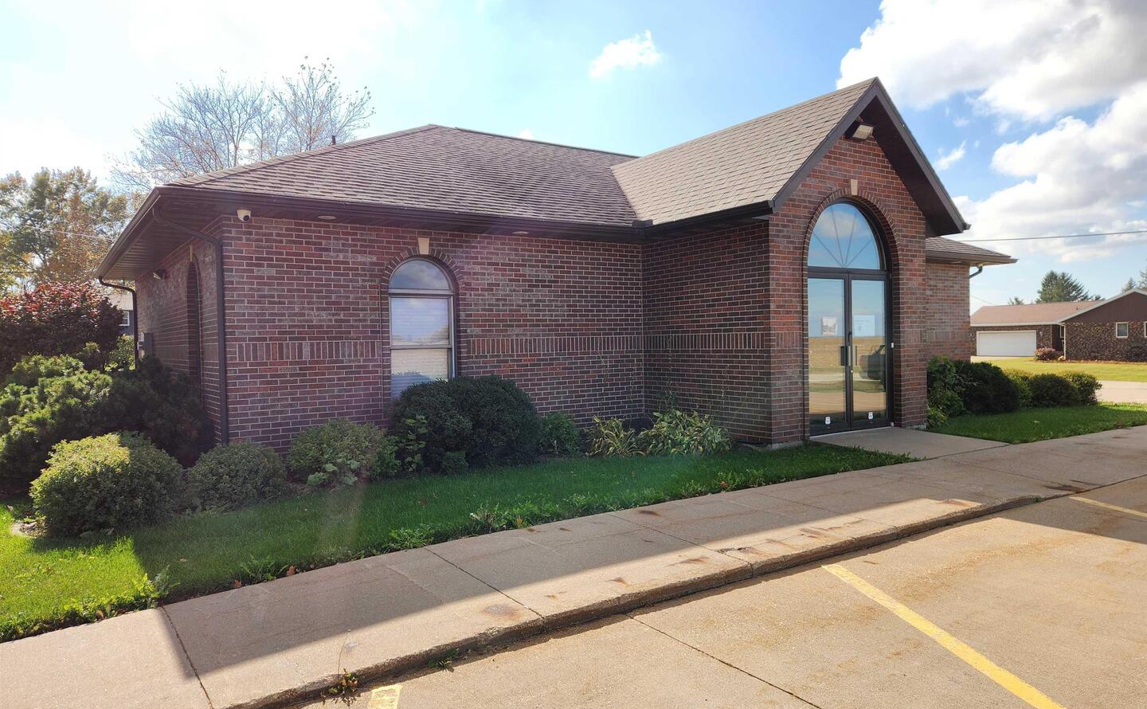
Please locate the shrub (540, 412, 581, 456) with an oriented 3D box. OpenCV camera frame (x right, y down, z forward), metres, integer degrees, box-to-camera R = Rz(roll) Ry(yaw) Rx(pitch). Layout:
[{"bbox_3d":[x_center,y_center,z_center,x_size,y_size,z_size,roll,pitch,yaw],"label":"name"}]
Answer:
[{"bbox_3d":[-0.156,0.955,9.201,0.525,0.528,0.499,-1,1,0],"label":"shrub"}]

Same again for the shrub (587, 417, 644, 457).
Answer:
[{"bbox_3d":[0.487,0.959,8.892,0.716,0.467,0.658,-1,1,0],"label":"shrub"}]

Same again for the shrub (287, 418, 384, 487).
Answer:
[{"bbox_3d":[-2.342,0.963,7.535,0.959,0.665,0.844,-2,1,-34],"label":"shrub"}]

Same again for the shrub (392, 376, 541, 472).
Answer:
[{"bbox_3d":[-1.153,0.746,8.360,1.734,1.037,1.422,-2,1,-34],"label":"shrub"}]

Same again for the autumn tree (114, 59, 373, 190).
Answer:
[{"bbox_3d":[-12.216,-4.810,27.913,9.500,12.000,9.000,-2,1,-34],"label":"autumn tree"}]

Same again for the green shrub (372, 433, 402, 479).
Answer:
[{"bbox_3d":[-1.880,1.032,7.709,0.294,0.474,0.279,-2,1,-34],"label":"green shrub"}]

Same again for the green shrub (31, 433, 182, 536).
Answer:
[{"bbox_3d":[-3.548,0.981,5.834,1.026,0.763,0.974,-2,1,-34],"label":"green shrub"}]

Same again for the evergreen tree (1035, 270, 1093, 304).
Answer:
[{"bbox_3d":[60.993,-5.670,94.948,7.400,9.800,7.200,-2,1,-34],"label":"evergreen tree"}]

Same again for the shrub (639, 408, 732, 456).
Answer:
[{"bbox_3d":[1.340,0.909,9.006,1.189,0.532,1.010,-2,1,-34],"label":"shrub"}]

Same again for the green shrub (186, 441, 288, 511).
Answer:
[{"bbox_3d":[-2.871,1.032,6.527,0.818,0.581,0.777,-2,1,-34],"label":"green shrub"}]

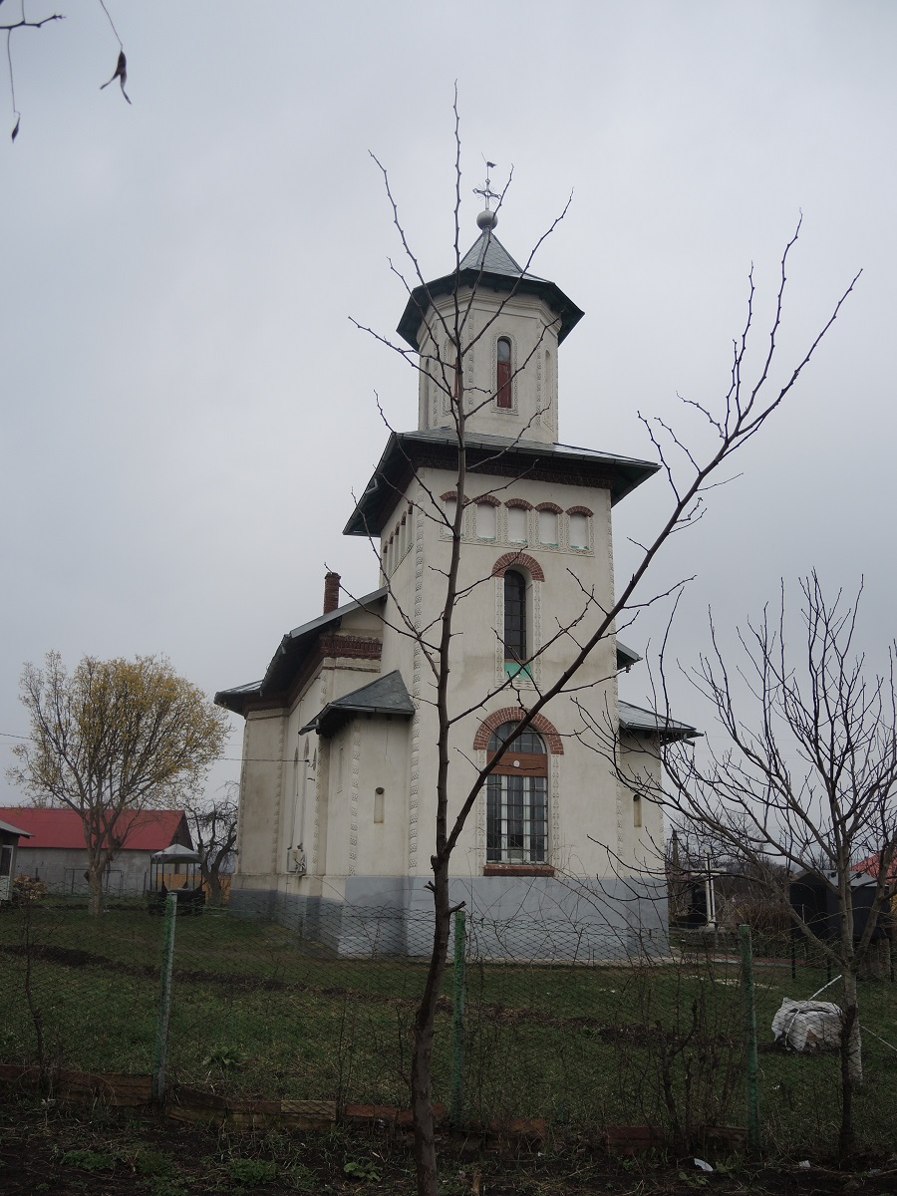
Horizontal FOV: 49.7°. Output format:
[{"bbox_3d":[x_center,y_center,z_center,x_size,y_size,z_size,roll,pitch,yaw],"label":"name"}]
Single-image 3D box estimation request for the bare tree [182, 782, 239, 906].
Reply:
[{"bbox_3d":[-11.013,11.834,46.796,3.567,5.791,3.460,4,-16,-12],"label":"bare tree"}]

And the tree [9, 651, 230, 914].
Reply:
[{"bbox_3d":[-12.779,7.014,37.588,8.586,10.104,8.328,6,-17,-18],"label":"tree"}]

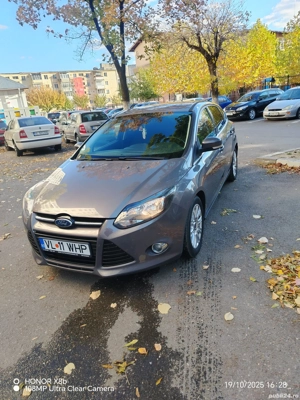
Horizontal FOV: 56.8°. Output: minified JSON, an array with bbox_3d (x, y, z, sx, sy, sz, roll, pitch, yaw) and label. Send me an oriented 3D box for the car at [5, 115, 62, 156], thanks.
[{"bbox_3d":[-5.151,-2.827,11.888,1.750,1.430,4.500,-18,23,-30],"label":"car"}]

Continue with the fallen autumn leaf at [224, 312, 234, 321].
[{"bbox_3d":[0.575,0.846,2.020,0.071,0.012,0.070,-13,21,-17],"label":"fallen autumn leaf"}]

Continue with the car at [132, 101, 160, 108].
[{"bbox_3d":[-0.924,-9.063,28.068,4.300,1.470,1.770,-14,21,-22],"label":"car"}]

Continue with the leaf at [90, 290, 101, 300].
[{"bbox_3d":[-0.474,0.824,2.405,0.084,0.012,0.118,-8,20,-5],"label":"leaf"}]

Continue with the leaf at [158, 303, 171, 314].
[{"bbox_3d":[0.109,0.844,2.168,0.104,0.012,0.114,4,22,27],"label":"leaf"}]

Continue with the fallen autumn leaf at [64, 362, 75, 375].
[{"bbox_3d":[-0.507,1.059,1.748,0.070,0.012,0.076,5,22,27],"label":"fallen autumn leaf"}]

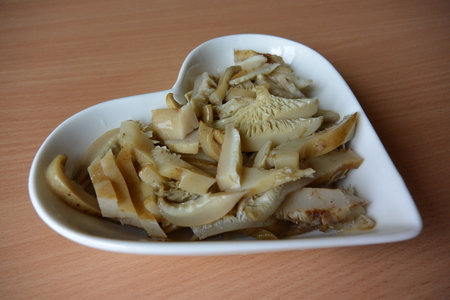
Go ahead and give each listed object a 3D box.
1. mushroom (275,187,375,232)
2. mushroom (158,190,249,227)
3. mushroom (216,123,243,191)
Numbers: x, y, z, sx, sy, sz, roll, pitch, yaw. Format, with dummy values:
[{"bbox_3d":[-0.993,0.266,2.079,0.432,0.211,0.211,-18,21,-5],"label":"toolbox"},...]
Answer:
[{"bbox_3d":[0.054,0.032,0.198,0.051,0.010,0.020,-1,65,5],"label":"mushroom"},{"bbox_3d":[-0.011,0.030,0.189,0.045,0.014,0.014,-3,75,-1],"label":"mushroom"},{"bbox_3d":[0.003,0.003,0.213,0.009,0.011,0.038,12,54,-11],"label":"mushroom"}]

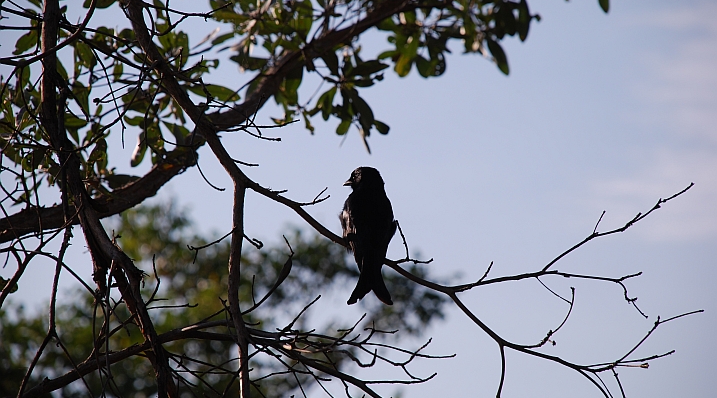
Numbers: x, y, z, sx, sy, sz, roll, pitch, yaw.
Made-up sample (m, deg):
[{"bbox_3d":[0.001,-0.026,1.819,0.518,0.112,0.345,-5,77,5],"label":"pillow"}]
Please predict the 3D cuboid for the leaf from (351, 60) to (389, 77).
[{"bbox_3d":[0.019,-0.230,7.150,0.072,0.025,0.018,-9,0,0],"label":"leaf"}]

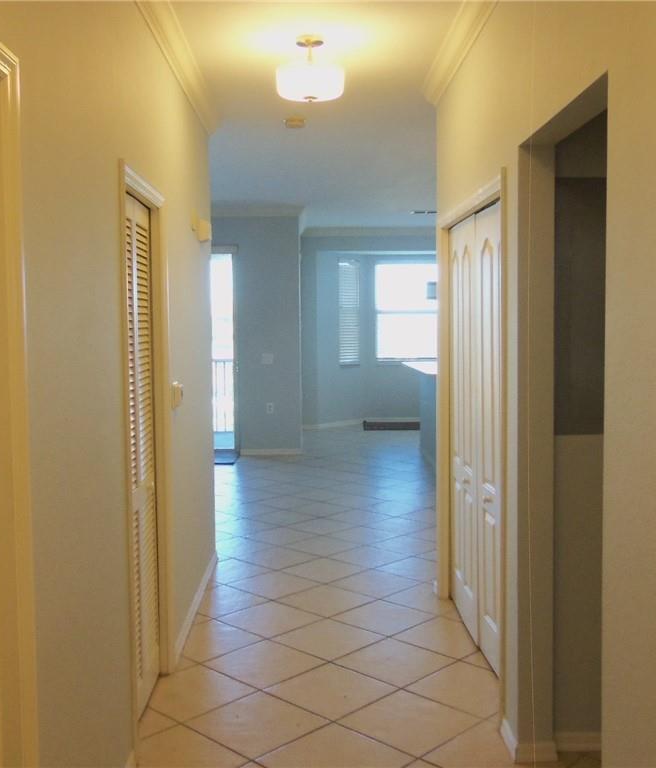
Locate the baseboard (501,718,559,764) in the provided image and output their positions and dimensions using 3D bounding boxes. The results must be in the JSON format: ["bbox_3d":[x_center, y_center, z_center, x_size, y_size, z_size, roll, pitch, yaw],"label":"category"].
[{"bbox_3d":[0.729,1.283,3.011,0.170,0.080,0.225,-1,4,-1],"label":"baseboard"}]

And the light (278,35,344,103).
[{"bbox_3d":[-0.081,-1.434,3.801,0.316,0.278,0.316,-1,4,-1],"label":"light"}]

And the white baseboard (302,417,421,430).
[{"bbox_3d":[0.564,0.637,12.981,1.890,0.085,0.800,-1,4,-1],"label":"white baseboard"}]

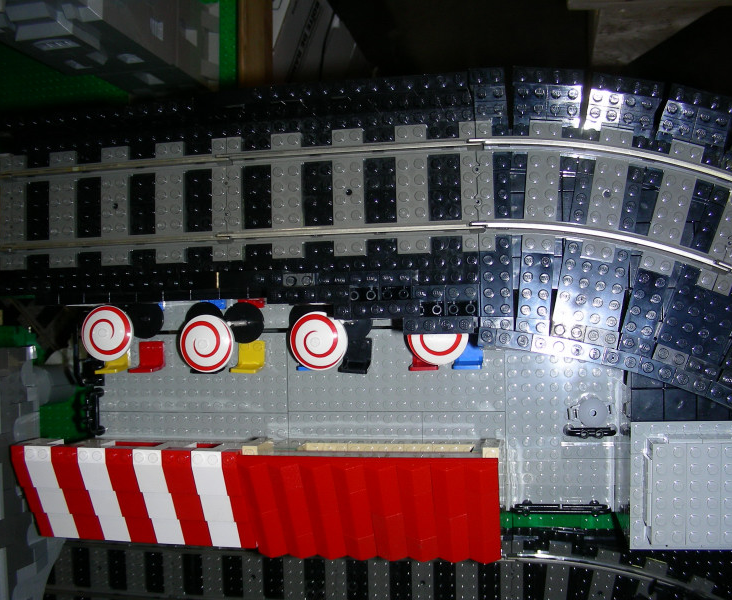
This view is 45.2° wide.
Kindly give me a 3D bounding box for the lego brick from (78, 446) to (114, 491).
[{"bbox_3d":[-0.139,0.088,0.453,0.016,0.011,0.024,-1,88,11],"label":"lego brick"}]

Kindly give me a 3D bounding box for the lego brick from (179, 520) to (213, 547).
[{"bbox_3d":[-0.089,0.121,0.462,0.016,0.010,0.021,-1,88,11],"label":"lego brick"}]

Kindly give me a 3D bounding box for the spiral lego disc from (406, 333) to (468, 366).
[{"bbox_3d":[0.038,0.018,0.459,0.032,0.007,0.032,0,88,11],"label":"spiral lego disc"}]

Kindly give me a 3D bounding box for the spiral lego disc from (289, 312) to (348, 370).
[{"bbox_3d":[-0.026,0.022,0.473,0.032,0.008,0.032,0,89,11],"label":"spiral lego disc"}]

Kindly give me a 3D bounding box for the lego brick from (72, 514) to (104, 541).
[{"bbox_3d":[-0.150,0.119,0.474,0.016,0.011,0.024,-1,88,11],"label":"lego brick"}]

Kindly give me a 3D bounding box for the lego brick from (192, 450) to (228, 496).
[{"bbox_3d":[-0.077,0.086,0.432,0.016,0.011,0.024,-1,89,11],"label":"lego brick"}]

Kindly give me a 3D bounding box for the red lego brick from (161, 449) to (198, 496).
[{"bbox_3d":[-0.094,0.087,0.443,0.016,0.011,0.024,-1,88,11],"label":"red lego brick"}]

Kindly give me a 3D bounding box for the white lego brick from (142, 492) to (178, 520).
[{"bbox_3d":[-0.107,0.103,0.456,0.016,0.011,0.024,-1,88,11],"label":"white lego brick"}]

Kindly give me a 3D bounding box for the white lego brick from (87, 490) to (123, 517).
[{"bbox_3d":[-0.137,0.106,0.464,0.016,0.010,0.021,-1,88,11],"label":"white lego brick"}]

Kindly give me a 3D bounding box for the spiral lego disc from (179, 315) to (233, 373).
[{"bbox_3d":[-0.089,0.024,0.486,0.032,0.007,0.032,-1,88,11],"label":"spiral lego disc"}]

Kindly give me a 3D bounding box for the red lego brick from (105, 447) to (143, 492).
[{"bbox_3d":[-0.124,0.087,0.450,0.016,0.011,0.024,-1,88,11],"label":"red lego brick"}]

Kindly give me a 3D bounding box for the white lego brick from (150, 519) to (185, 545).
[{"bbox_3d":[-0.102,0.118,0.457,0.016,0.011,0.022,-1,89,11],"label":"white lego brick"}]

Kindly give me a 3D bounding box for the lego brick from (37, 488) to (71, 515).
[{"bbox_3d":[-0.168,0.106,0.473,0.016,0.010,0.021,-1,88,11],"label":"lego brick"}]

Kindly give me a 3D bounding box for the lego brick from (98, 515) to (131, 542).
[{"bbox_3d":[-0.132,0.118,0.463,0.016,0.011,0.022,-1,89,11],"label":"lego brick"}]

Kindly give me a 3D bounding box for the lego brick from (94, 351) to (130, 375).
[{"bbox_3d":[-0.156,0.035,0.536,0.016,0.016,0.018,-2,88,11],"label":"lego brick"}]

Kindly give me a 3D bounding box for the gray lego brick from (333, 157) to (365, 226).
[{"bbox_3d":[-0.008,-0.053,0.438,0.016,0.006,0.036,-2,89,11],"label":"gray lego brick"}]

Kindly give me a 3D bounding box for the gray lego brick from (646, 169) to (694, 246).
[{"bbox_3d":[0.144,-0.043,0.414,0.016,0.005,0.033,15,91,11],"label":"gray lego brick"}]

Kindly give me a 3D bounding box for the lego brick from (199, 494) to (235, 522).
[{"bbox_3d":[-0.076,0.103,0.449,0.016,0.011,0.024,-1,88,11],"label":"lego brick"}]

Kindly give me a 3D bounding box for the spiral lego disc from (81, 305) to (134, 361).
[{"bbox_3d":[-0.146,0.019,0.492,0.032,0.008,0.032,0,89,11],"label":"spiral lego disc"}]

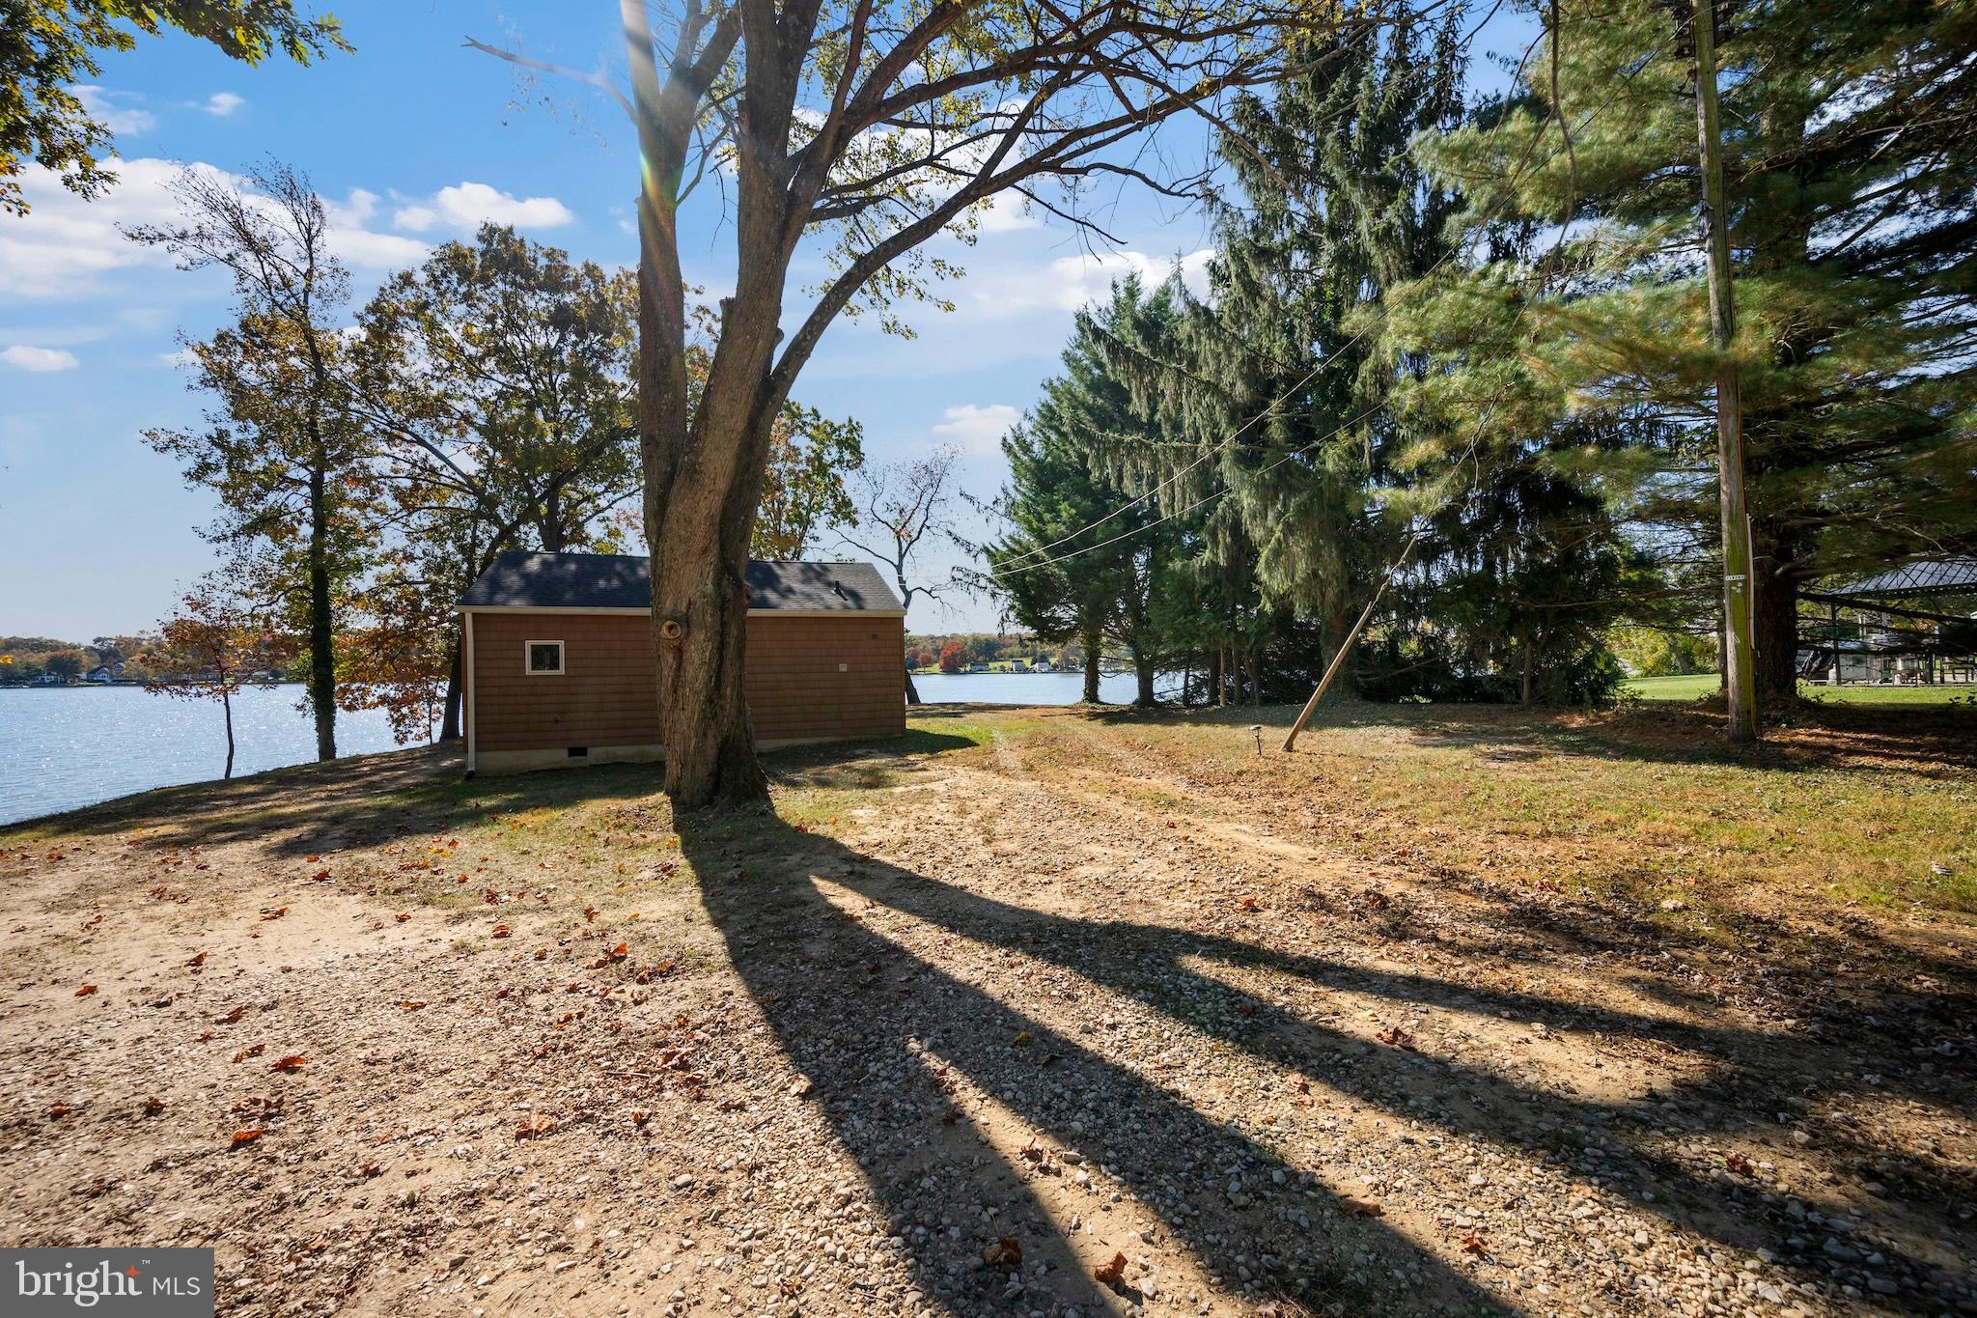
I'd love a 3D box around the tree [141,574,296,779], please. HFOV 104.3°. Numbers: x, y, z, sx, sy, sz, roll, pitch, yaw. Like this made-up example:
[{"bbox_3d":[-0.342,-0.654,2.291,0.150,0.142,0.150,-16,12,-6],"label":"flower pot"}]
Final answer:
[{"bbox_3d":[-17.528,0.387,17.500,3.000,4.700,2.800,-1,0,0],"label":"tree"}]

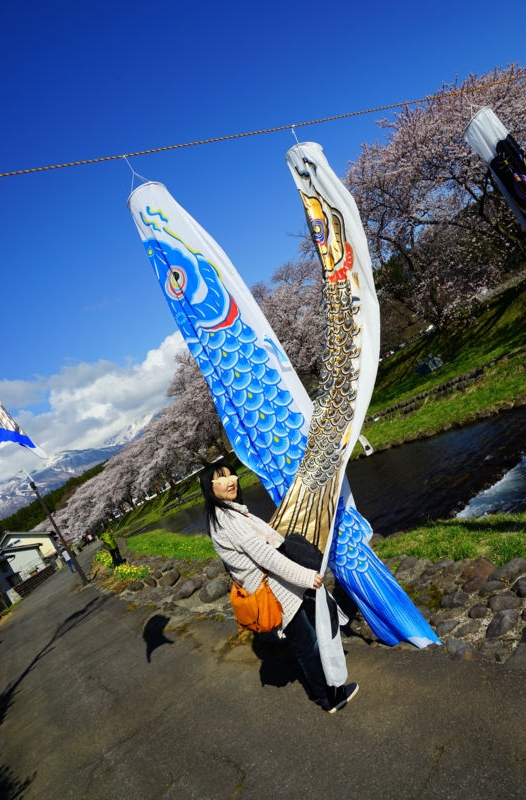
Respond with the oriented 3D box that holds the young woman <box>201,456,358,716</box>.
[{"bbox_3d":[0.110,1.079,3.221,0.520,1.580,0.480,-25,-5,-10],"label":"young woman"}]

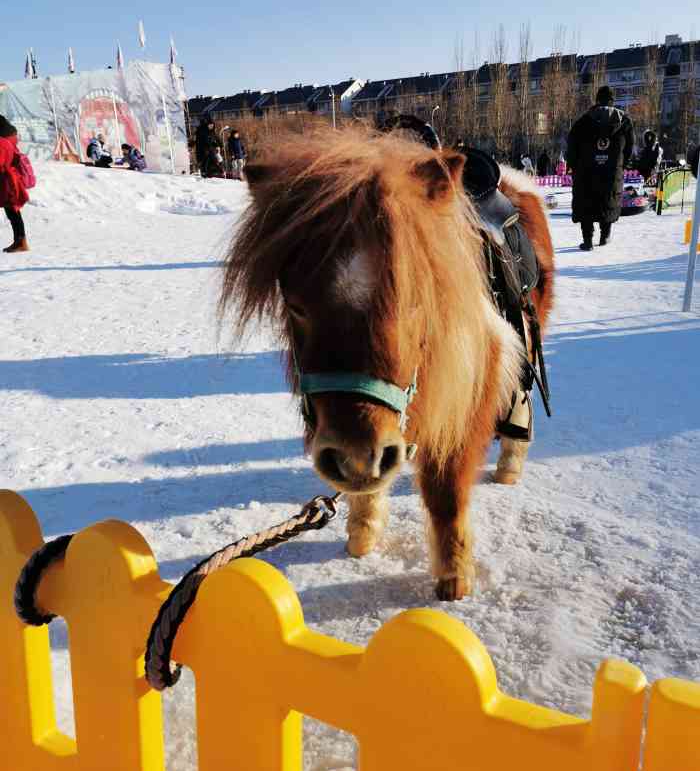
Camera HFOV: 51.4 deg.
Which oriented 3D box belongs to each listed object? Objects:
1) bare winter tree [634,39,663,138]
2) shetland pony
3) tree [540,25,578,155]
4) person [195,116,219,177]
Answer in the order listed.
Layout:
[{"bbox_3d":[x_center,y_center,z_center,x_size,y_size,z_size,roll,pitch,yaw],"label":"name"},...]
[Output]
[{"bbox_3d":[26.836,-25.215,65.708,2.610,11.020,2.610,-1,17,0],"label":"bare winter tree"},{"bbox_3d":[0.233,-0.086,1.891,0.500,1.060,1.360,6,18,22],"label":"shetland pony"},{"bbox_3d":[18.775,-25.715,65.498,3.550,12.480,3.550,-1,17,0],"label":"tree"},{"bbox_3d":[-4.284,-7.155,21.730,0.420,1.700,0.600,15,23,43],"label":"person"}]

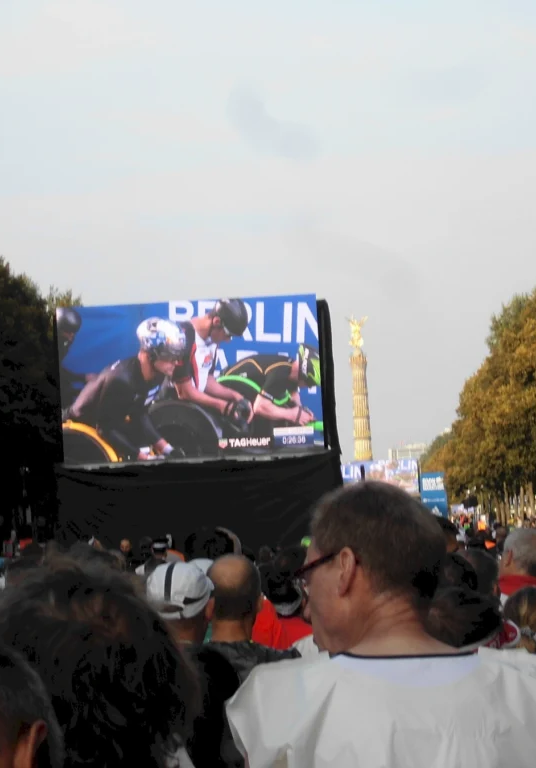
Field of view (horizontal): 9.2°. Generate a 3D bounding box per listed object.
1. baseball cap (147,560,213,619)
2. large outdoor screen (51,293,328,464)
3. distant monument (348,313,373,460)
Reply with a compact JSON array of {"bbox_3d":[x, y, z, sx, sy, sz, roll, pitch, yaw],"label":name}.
[{"bbox_3d":[-0.248,0.586,9.400,0.180,0.168,0.265,-4,-2,22],"label":"baseball cap"},{"bbox_3d":[-2.047,-0.093,88.210,6.900,4.180,0.350,-3,-2,1],"label":"large outdoor screen"},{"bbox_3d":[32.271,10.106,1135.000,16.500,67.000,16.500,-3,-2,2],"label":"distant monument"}]

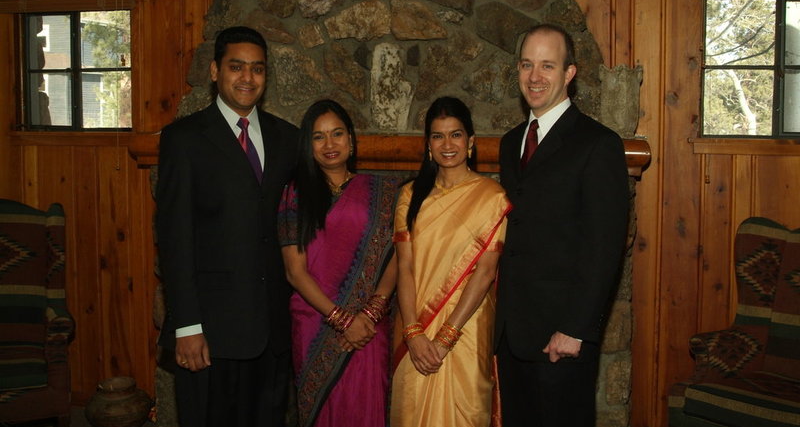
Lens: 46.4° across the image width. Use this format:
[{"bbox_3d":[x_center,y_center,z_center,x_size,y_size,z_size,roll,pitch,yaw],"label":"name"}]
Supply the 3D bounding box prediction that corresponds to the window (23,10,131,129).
[{"bbox_3d":[-1.635,-0.725,4.735,0.610,0.610,0.070,2,6,14],"label":"window"}]

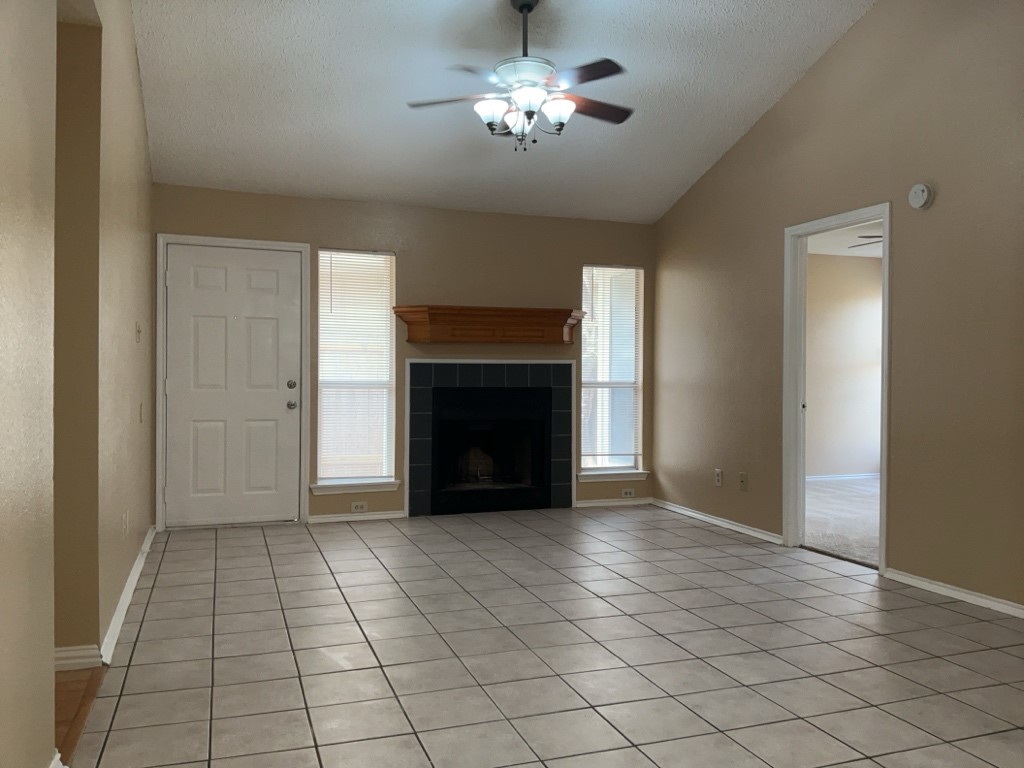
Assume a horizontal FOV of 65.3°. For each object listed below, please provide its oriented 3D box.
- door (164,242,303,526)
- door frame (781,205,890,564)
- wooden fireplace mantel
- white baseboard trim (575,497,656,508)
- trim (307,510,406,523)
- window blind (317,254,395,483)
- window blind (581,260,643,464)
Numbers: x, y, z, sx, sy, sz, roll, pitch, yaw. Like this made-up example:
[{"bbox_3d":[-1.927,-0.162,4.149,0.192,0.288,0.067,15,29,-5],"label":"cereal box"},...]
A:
[{"bbox_3d":[-2.013,0.017,5.811,0.922,2.004,0.047,0,1,-20],"label":"door"},{"bbox_3d":[2.039,0.028,4.989,0.135,2.133,0.884,0,1,-20],"label":"door frame"},{"bbox_3d":[-0.105,-0.460,6.352,1.650,0.271,0.228,0,1,-20],"label":"wooden fireplace mantel"},{"bbox_3d":[0.884,1.023,6.849,0.721,0.053,0.020,0,1,-20],"label":"white baseboard trim"},{"bbox_3d":[-1.175,1.016,6.103,0.737,0.053,0.020,0,1,-20],"label":"trim"},{"bbox_3d":[-1.188,-0.126,6.111,0.586,1.748,0.045,0,1,-20],"label":"window blind"},{"bbox_3d":[0.859,-0.119,6.853,0.584,1.756,0.045,0,1,-20],"label":"window blind"}]

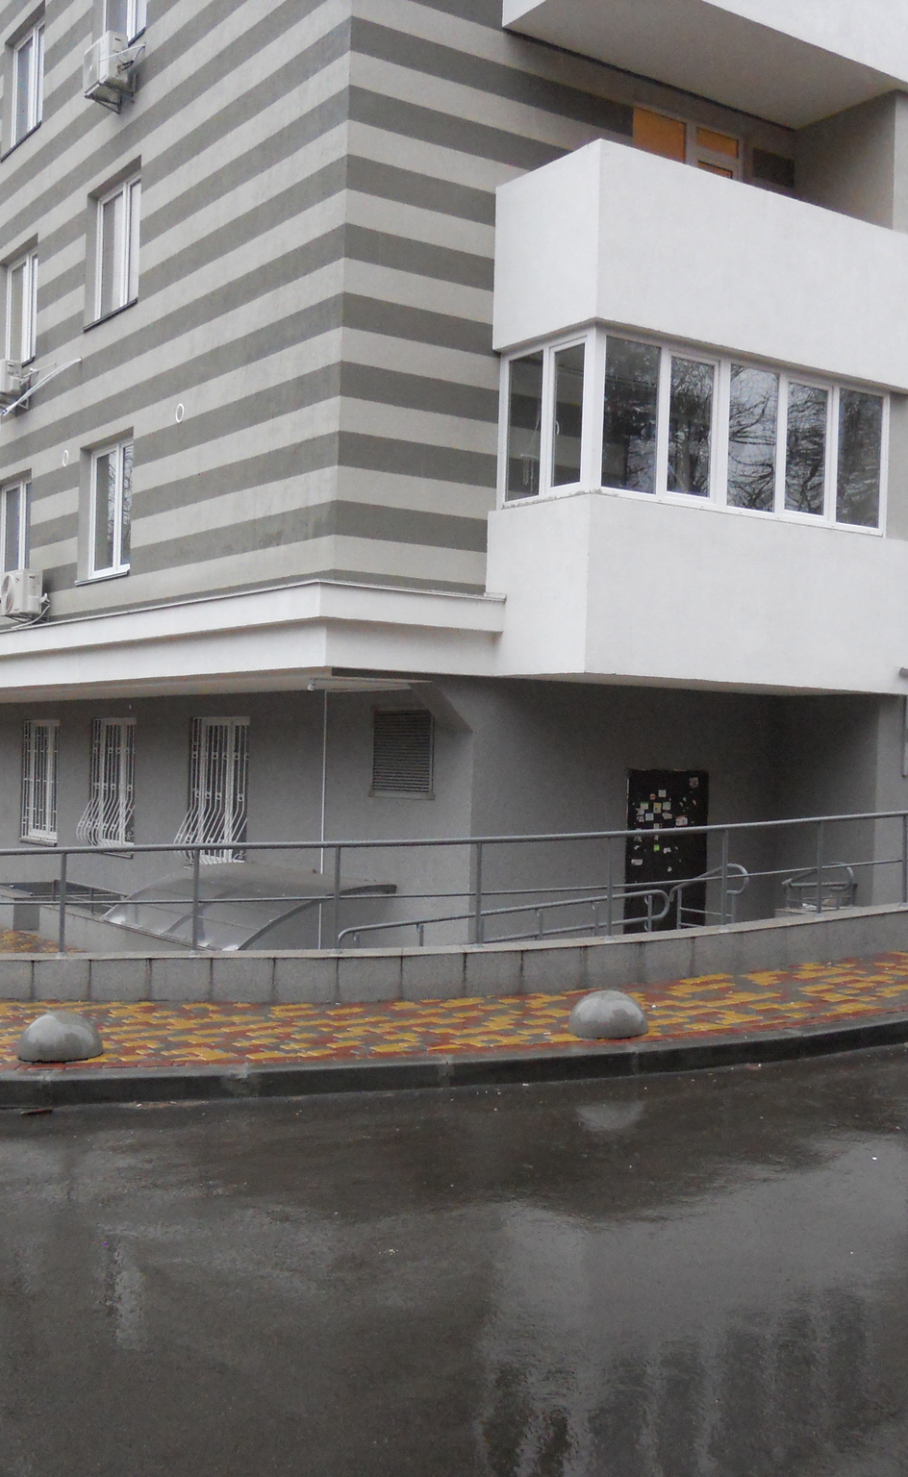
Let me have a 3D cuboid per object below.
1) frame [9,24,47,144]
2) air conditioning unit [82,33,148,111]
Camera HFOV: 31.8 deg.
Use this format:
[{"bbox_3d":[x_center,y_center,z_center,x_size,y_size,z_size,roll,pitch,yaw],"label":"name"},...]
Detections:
[{"bbox_3d":[-5.570,-8.656,21.048,0.150,1.525,1.560,2,-1,-34],"label":"frame"},{"bbox_3d":[-3.911,-7.556,17.955,0.280,0.530,0.770,2,-1,-34],"label":"air conditioning unit"}]

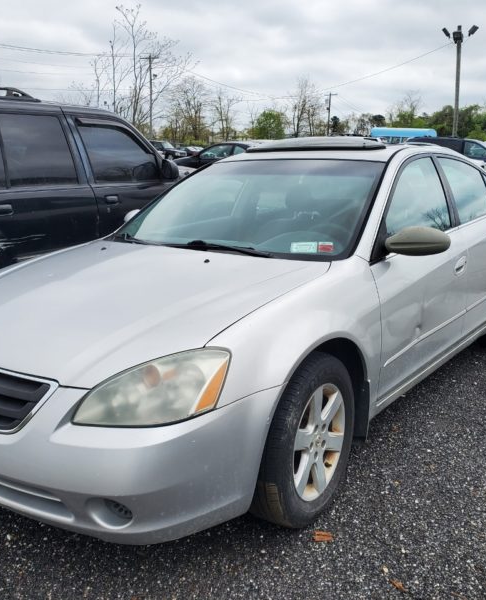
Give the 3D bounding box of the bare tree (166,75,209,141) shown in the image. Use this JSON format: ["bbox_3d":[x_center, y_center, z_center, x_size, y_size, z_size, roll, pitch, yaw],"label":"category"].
[{"bbox_3d":[-5.466,-19.025,62.967,4.500,8.300,4.500,-2,14,-4],"label":"bare tree"}]

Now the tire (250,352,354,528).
[{"bbox_3d":[0.226,0.513,2.301,0.215,0.660,0.660,7,15,32],"label":"tire"}]

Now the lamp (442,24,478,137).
[{"bbox_3d":[12.306,-11.302,35.014,2.000,8.700,1.400,4,14,18],"label":"lamp"}]

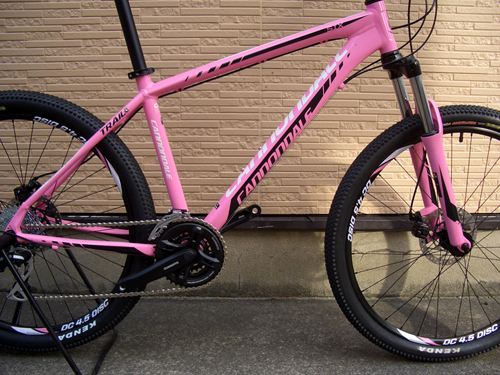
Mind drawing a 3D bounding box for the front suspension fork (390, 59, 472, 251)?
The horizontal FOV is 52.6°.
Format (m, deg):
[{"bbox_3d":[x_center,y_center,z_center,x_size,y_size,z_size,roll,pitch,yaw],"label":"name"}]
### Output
[{"bbox_3d":[0.444,-0.081,1.258,0.090,0.505,0.166,-20,11,-1],"label":"front suspension fork"}]

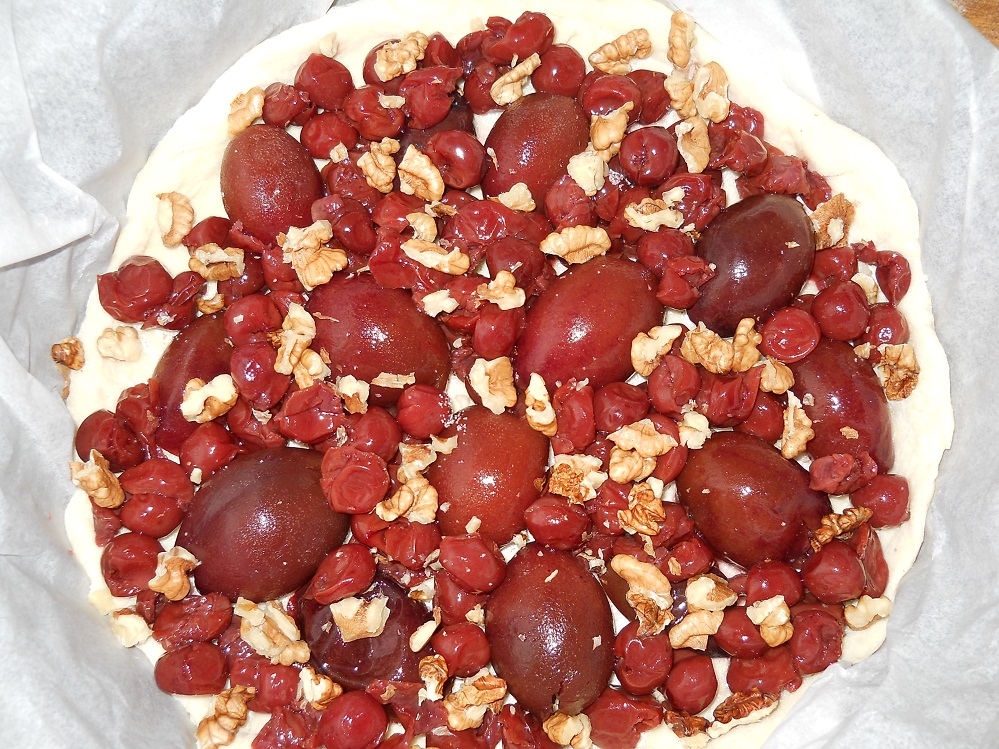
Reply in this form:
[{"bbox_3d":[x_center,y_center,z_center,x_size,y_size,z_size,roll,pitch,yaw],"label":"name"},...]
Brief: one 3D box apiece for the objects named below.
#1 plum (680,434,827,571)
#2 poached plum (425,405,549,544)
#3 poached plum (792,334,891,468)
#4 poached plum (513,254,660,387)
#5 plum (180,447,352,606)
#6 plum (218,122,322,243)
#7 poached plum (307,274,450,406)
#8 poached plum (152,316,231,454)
[{"bbox_3d":[0.074,0.036,0.346,0.047,0.019,0.036,36,80,12],"label":"plum"},{"bbox_3d":[-0.004,0.029,0.352,0.036,0.019,0.044,13,76,7],"label":"poached plum"},{"bbox_3d":[0.102,0.008,0.353,0.032,0.016,0.046,-25,74,-4],"label":"poached plum"},{"bbox_3d":[0.027,-0.017,0.363,0.053,0.020,0.038,-36,75,-7],"label":"poached plum"},{"bbox_3d":[-0.071,0.043,0.350,0.053,0.022,0.043,-30,75,-5],"label":"plum"},{"bbox_3d":[-0.075,-0.064,0.384,0.033,0.017,0.044,-14,74,-1],"label":"plum"},{"bbox_3d":[-0.038,-0.012,0.365,0.051,0.020,0.038,32,79,11],"label":"poached plum"},{"bbox_3d":[-0.094,0.002,0.366,0.033,0.017,0.048,23,77,9],"label":"poached plum"}]

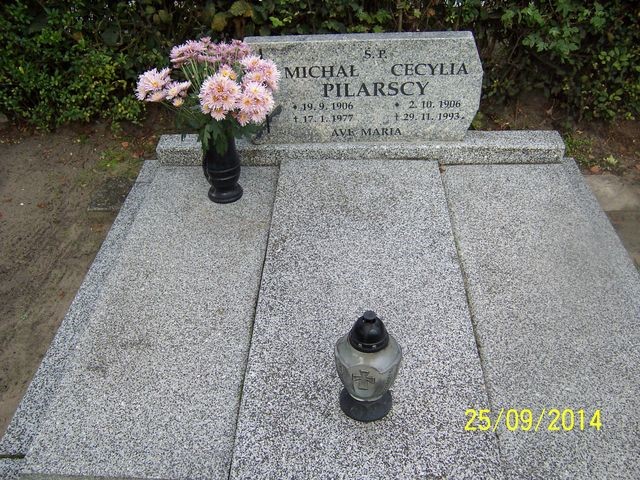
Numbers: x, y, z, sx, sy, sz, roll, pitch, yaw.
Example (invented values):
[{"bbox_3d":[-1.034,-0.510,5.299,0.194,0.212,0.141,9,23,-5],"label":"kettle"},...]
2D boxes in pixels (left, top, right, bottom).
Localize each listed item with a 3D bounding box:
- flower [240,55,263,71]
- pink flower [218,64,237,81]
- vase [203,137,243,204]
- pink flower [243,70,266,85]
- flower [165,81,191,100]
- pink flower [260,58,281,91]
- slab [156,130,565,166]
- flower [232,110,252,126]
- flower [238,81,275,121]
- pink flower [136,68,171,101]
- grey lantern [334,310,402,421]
[{"bbox_3d":[-0.230,-0.595,2.046,0.072,0.045,0.055,-3,37,-1],"label":"flower"},{"bbox_3d":[-0.306,-0.554,2.019,0.059,0.045,0.045,-3,37,-2],"label":"pink flower"},{"bbox_3d":[-0.363,-0.277,2.232,0.142,0.276,0.142,0,37,3],"label":"vase"},{"bbox_3d":[-0.215,-0.534,2.004,0.078,0.042,0.052,-3,37,-1],"label":"pink flower"},{"bbox_3d":[-0.475,-0.498,2.034,0.083,0.055,0.060,-5,37,-4],"label":"flower"},{"bbox_3d":[-0.164,-0.547,2.016,0.066,0.090,0.065,-2,37,0],"label":"pink flower"},{"bbox_3d":[0.154,-0.377,2.503,1.612,0.068,0.155,0,37,3],"label":"slab"},{"bbox_3d":[-0.252,-0.395,1.985,0.062,0.047,0.045,-3,37,-1],"label":"flower"},{"bbox_3d":[-0.205,-0.450,1.966,0.115,0.105,0.085,-3,37,-1],"label":"flower"},{"bbox_3d":[-0.558,-0.521,2.046,0.109,0.085,0.085,-6,37,-5],"label":"pink flower"},{"bbox_3d":[0.112,0.289,1.438,0.152,0.305,0.152,0,37,3],"label":"grey lantern"}]

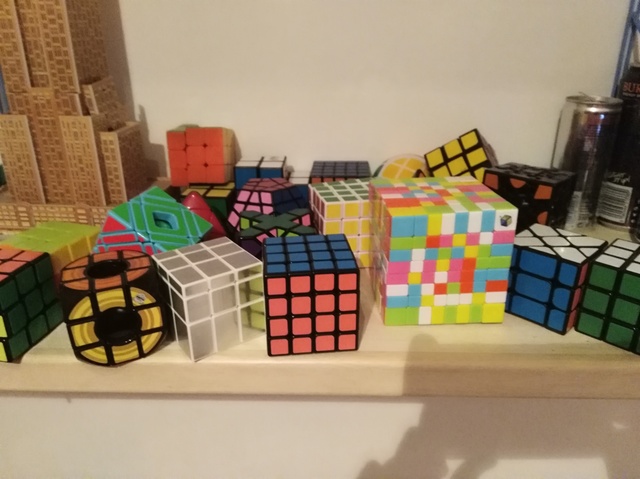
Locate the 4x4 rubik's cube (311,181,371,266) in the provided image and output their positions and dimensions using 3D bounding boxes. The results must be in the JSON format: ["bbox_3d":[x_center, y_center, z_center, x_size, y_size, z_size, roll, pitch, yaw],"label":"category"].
[{"bbox_3d":[0.029,-0.016,0.475,0.066,0.066,0.066,-5,23,-12],"label":"4x4 rubik's cube"}]

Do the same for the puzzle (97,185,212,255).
[{"bbox_3d":[-0.137,0.004,0.396,0.058,0.058,0.058,34,33,5],"label":"puzzle"}]

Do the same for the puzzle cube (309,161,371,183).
[{"bbox_3d":[0.025,-0.050,0.548,0.064,0.064,0.064,0,23,2],"label":"puzzle cube"}]

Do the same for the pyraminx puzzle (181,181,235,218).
[{"bbox_3d":[-0.118,-0.030,0.524,0.050,0.050,0.050,-1,23,0],"label":"pyraminx puzzle"}]

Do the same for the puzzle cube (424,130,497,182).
[{"bbox_3d":[0.161,-0.070,0.521,0.059,0.059,0.059,-25,-28,28],"label":"puzzle cube"}]

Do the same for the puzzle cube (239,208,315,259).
[{"bbox_3d":[-0.034,0.014,0.402,0.059,0.059,0.059,-2,23,-4],"label":"puzzle cube"}]

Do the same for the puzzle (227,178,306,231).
[{"bbox_3d":[-0.048,-0.020,0.472,0.083,0.070,0.081,-5,23,-10],"label":"puzzle"}]

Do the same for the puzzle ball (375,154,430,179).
[{"bbox_3d":[0.096,-0.059,0.542,0.073,0.073,0.073,0,23,0],"label":"puzzle ball"}]

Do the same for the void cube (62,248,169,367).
[{"bbox_3d":[-0.145,0.047,0.339,0.058,0.058,0.058,-11,25,-23],"label":"void cube"}]

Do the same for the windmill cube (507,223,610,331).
[{"bbox_3d":[0.180,0.029,0.378,0.056,0.056,0.056,-21,30,-40],"label":"windmill cube"}]

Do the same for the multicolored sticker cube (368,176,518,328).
[{"bbox_3d":[0.089,0.006,0.380,0.088,0.088,0.088,-2,23,-3],"label":"multicolored sticker cube"}]

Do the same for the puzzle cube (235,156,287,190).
[{"bbox_3d":[-0.063,-0.062,0.533,0.050,0.050,0.050,0,23,2],"label":"puzzle cube"}]

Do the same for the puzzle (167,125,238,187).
[{"bbox_3d":[-0.129,-0.093,0.532,0.058,0.059,0.059,0,14,1],"label":"puzzle"}]

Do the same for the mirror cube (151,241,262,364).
[{"bbox_3d":[-0.080,0.041,0.352,0.058,0.058,0.058,-16,27,-33],"label":"mirror cube"}]

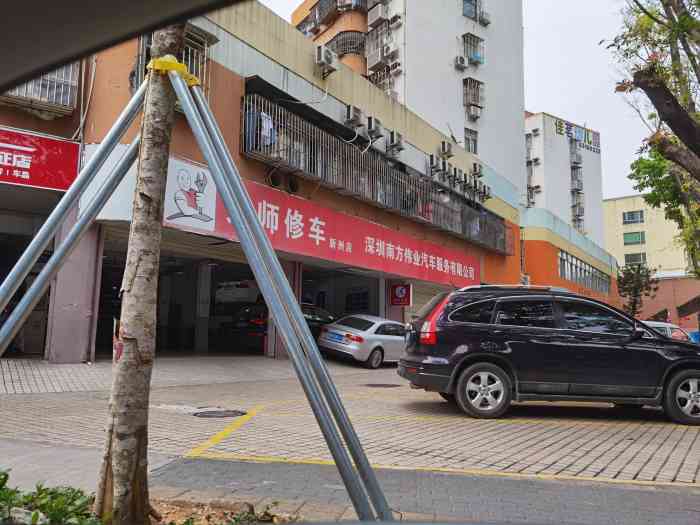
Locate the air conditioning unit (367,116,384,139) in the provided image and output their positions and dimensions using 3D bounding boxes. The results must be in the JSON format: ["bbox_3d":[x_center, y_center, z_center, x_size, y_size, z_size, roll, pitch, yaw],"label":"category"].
[{"bbox_3d":[1.022,-5.267,21.173,0.290,0.550,0.780,-4,-8,33],"label":"air conditioning unit"}]

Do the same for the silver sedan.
[{"bbox_3d":[0.986,2.530,17.813,1.830,1.430,4.740,6,-3,38],"label":"silver sedan"}]

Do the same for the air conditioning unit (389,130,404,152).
[{"bbox_3d":[1.960,-5.025,22.609,0.290,0.550,0.780,-4,-8,33],"label":"air conditioning unit"}]

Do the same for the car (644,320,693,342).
[{"bbox_3d":[7.568,2.206,13.951,4.500,1.470,1.760,5,-8,-30],"label":"car"}]

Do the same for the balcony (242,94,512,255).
[{"bbox_3d":[3.773,-2.576,25.185,0.600,1.677,23.932,-4,-8,33],"label":"balcony"}]

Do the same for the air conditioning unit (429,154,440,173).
[{"bbox_3d":[4.015,-4.727,25.777,0.290,0.550,0.780,-4,-8,33],"label":"air conditioning unit"}]

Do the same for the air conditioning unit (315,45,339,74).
[{"bbox_3d":[-0.765,-6.909,18.522,0.320,0.620,0.860,-4,-8,33],"label":"air conditioning unit"}]

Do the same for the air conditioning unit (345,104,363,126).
[{"bbox_3d":[0.159,-5.351,19.839,0.290,0.550,0.780,-4,-8,33],"label":"air conditioning unit"}]

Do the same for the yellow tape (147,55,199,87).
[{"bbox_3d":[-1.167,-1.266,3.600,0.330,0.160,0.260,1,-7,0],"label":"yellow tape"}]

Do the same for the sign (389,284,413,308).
[{"bbox_3d":[2.067,1.317,21.791,0.860,0.820,0.140,-4,-8,33],"label":"sign"}]

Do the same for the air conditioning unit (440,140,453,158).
[{"bbox_3d":[4.802,-5.638,27.088,0.290,0.560,0.800,-4,-8,33],"label":"air conditioning unit"}]

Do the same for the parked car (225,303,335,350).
[{"bbox_3d":[-1.906,2.428,20.151,1.840,1.640,4.600,-6,-9,44],"label":"parked car"}]

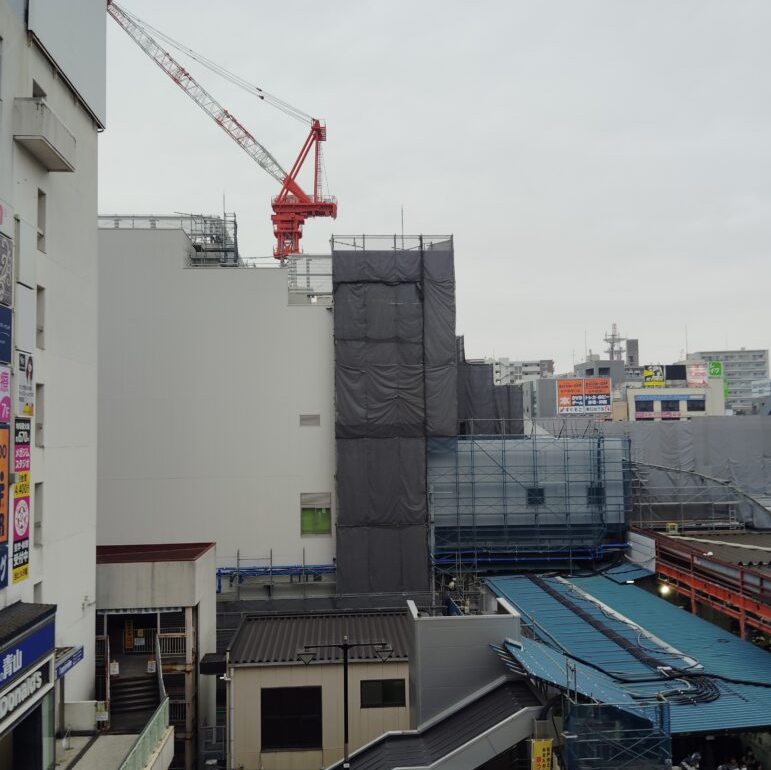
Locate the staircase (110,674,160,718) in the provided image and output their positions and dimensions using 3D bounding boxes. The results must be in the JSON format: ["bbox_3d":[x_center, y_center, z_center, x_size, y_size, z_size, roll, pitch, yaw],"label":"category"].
[{"bbox_3d":[-9.702,12.070,32.456,1.750,1.000,1.750,0,-4,-13],"label":"staircase"}]

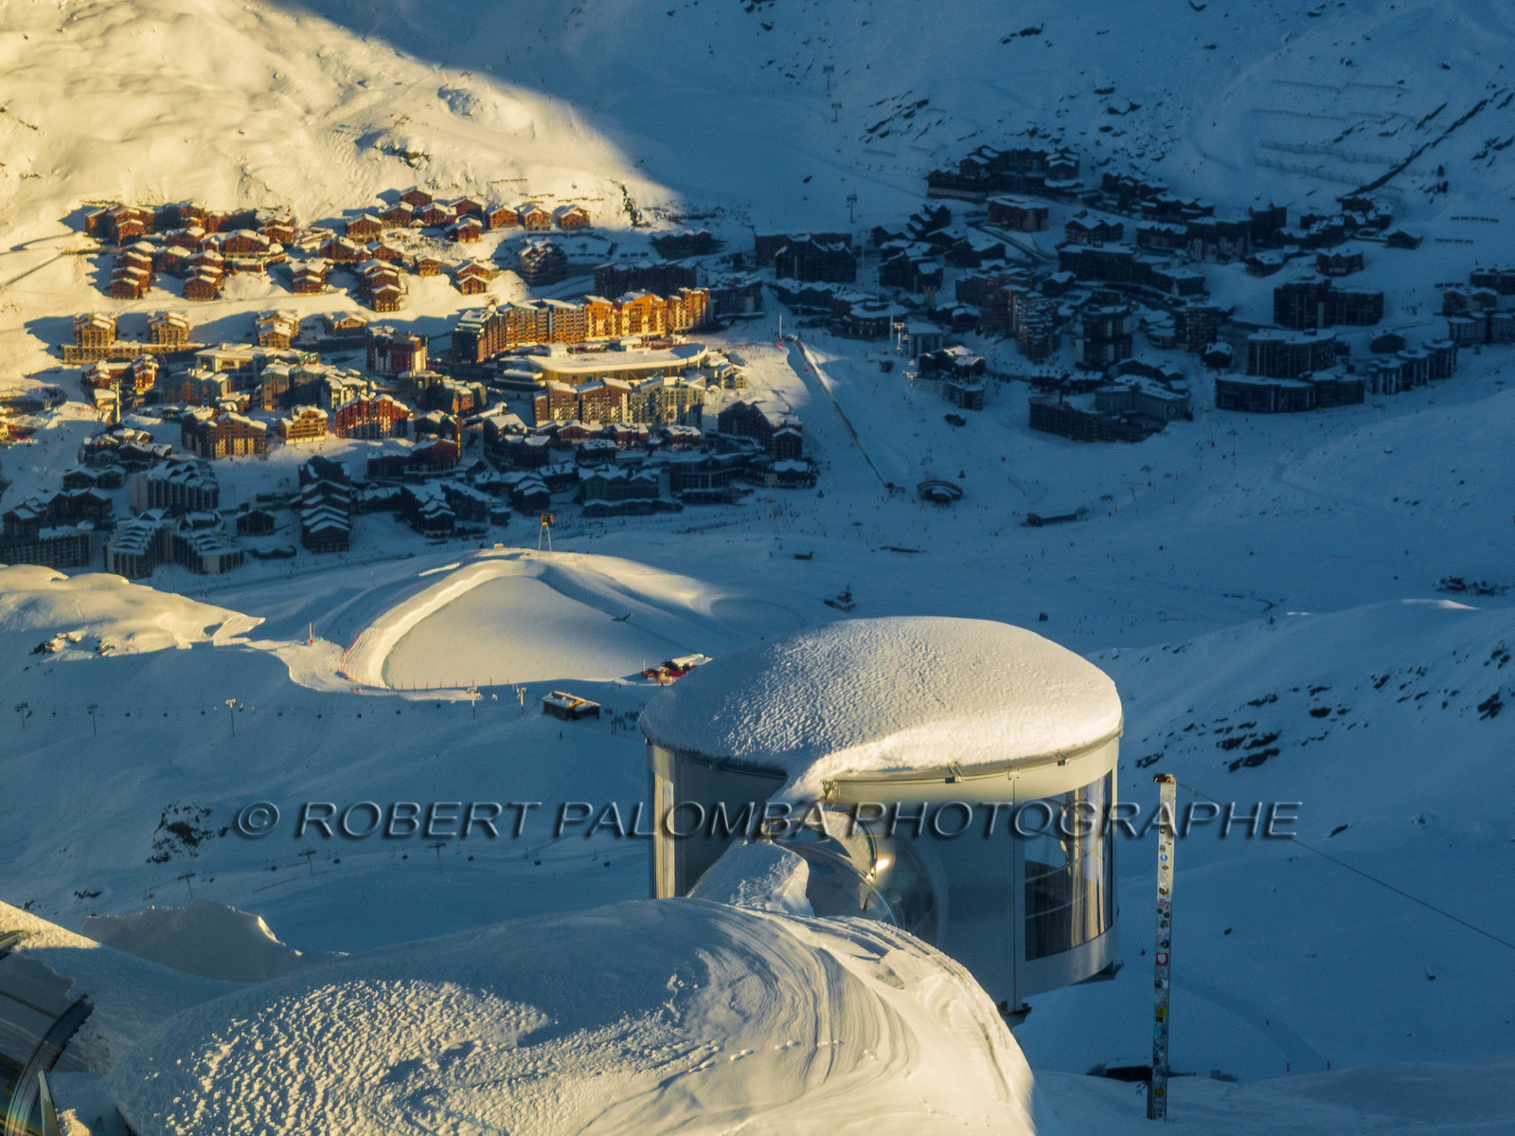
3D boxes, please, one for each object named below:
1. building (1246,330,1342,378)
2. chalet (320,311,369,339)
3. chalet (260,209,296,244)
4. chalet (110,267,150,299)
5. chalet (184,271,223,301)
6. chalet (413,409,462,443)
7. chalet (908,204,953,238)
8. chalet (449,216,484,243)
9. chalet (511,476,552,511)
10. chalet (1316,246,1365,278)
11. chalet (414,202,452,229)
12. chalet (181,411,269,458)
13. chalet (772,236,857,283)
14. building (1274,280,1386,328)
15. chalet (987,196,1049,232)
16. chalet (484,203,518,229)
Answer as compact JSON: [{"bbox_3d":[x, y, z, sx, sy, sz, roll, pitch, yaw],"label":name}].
[{"bbox_3d":[323.740,-128.660,4254.450,54.800,21.900,27.400,-1,14,-6],"label":"building"},{"bbox_3d":[-241.220,-141.940,4118.840,22.260,12.140,17.200,-5,15,-18],"label":"chalet"},{"bbox_3d":[-271.945,-193.556,3996.083,18.000,15.500,20.000,2,14,8],"label":"chalet"},{"bbox_3d":[-350.122,-158.851,3931.244,17.000,16.000,17.000,5,15,17],"label":"chalet"},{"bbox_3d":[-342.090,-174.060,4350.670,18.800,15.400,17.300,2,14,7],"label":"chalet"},{"bbox_3d":[-172.189,-76.942,3795.317,22.000,15.000,15.000,5,15,17],"label":"chalet"},{"bbox_3d":[109.230,-219.430,4452.480,20.300,16.200,20.300,7,16,27],"label":"chalet"},{"bbox_3d":[-175.710,-204.570,4250.400,17.200,12.650,14.670,-5,15,-18],"label":"chalet"},{"bbox_3d":[-123.930,-41.400,3870.900,15.690,16.190,17.200,-7,16,-25],"label":"chalet"},{"bbox_3d":[346.110,-181.610,4177.540,27.830,13.660,18.220,1,14,5],"label":"chalet"},{"bbox_3d":[-197.100,-213.910,4272.660,18.720,13.160,15.180,-4,15,-17],"label":"chalet"},{"bbox_3d":[-313.780,-83.280,4154.100,34.500,27.400,38.600,-7,16,-27],"label":"chalet"},{"bbox_3d":[34.260,-183.770,4204.860,49.080,25.300,18.220,0,14,0],"label":"chalet"},{"bbox_3d":[333.100,-153.740,4103.660,62.740,25.810,19.230,1,14,4],"label":"building"},{"bbox_3d":[149.370,-203.158,4042.142,17.000,13.300,37.000,-11,18,-36],"label":"chalet"},{"bbox_3d":[-155.810,-213.560,4272.660,17.200,12.850,14.170,-5,15,-19],"label":"chalet"}]

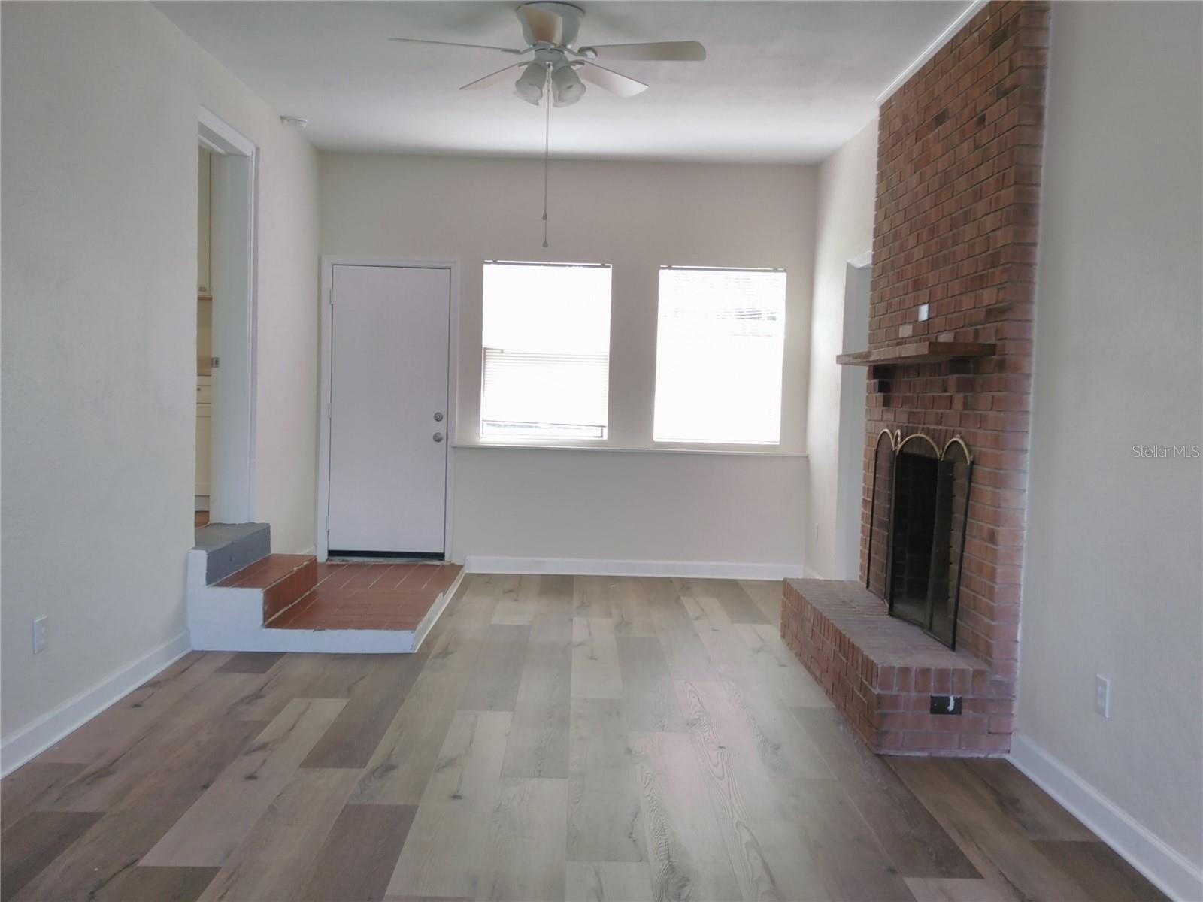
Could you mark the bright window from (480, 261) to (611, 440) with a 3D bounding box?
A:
[{"bbox_3d":[-0.388,-0.699,6.864,0.892,1.228,0.100,1,4,-1],"label":"bright window"}]

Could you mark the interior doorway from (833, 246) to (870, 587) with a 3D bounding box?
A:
[{"bbox_3d":[1.540,-0.074,5.658,0.100,2.156,0.794,1,4,-1],"label":"interior doorway"}]

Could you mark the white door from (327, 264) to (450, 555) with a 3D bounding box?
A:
[{"bbox_3d":[-1.487,-0.263,6.846,0.820,2.032,0.050,1,4,-1],"label":"white door"}]

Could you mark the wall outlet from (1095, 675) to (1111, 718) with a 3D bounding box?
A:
[{"bbox_3d":[1.532,0.754,2.981,0.010,0.115,0.072,1,4,-1],"label":"wall outlet"}]

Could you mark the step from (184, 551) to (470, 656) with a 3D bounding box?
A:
[{"bbox_3d":[-1.473,0.675,5.812,1.088,0.485,2.139,1,4,-1],"label":"step"}]

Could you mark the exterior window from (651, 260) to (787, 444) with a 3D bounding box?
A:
[{"bbox_3d":[0.836,-0.671,6.892,0.891,1.224,0.100,1,4,-1],"label":"exterior window"}]

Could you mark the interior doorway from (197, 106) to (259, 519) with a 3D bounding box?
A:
[{"bbox_3d":[-2.061,-0.617,5.099,0.210,2.128,0.892,1,4,-1],"label":"interior doorway"}]

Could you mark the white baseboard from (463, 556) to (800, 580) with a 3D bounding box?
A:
[{"bbox_3d":[0.245,0.838,6.922,2.398,0.112,0.016,1,4,-1],"label":"white baseboard"}]

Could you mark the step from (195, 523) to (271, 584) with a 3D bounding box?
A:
[{"bbox_3d":[-2.086,0.542,5.204,0.327,0.178,0.945,1,4,-1],"label":"step"}]

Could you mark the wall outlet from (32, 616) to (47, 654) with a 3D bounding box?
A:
[{"bbox_3d":[-1.964,0.646,3.418,0.010,0.116,0.074,1,4,-1],"label":"wall outlet"}]

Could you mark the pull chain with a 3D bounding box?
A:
[{"bbox_3d":[-0.227,-1.201,4.062,0.030,0.699,0.030,1,4,-1],"label":"pull chain"}]

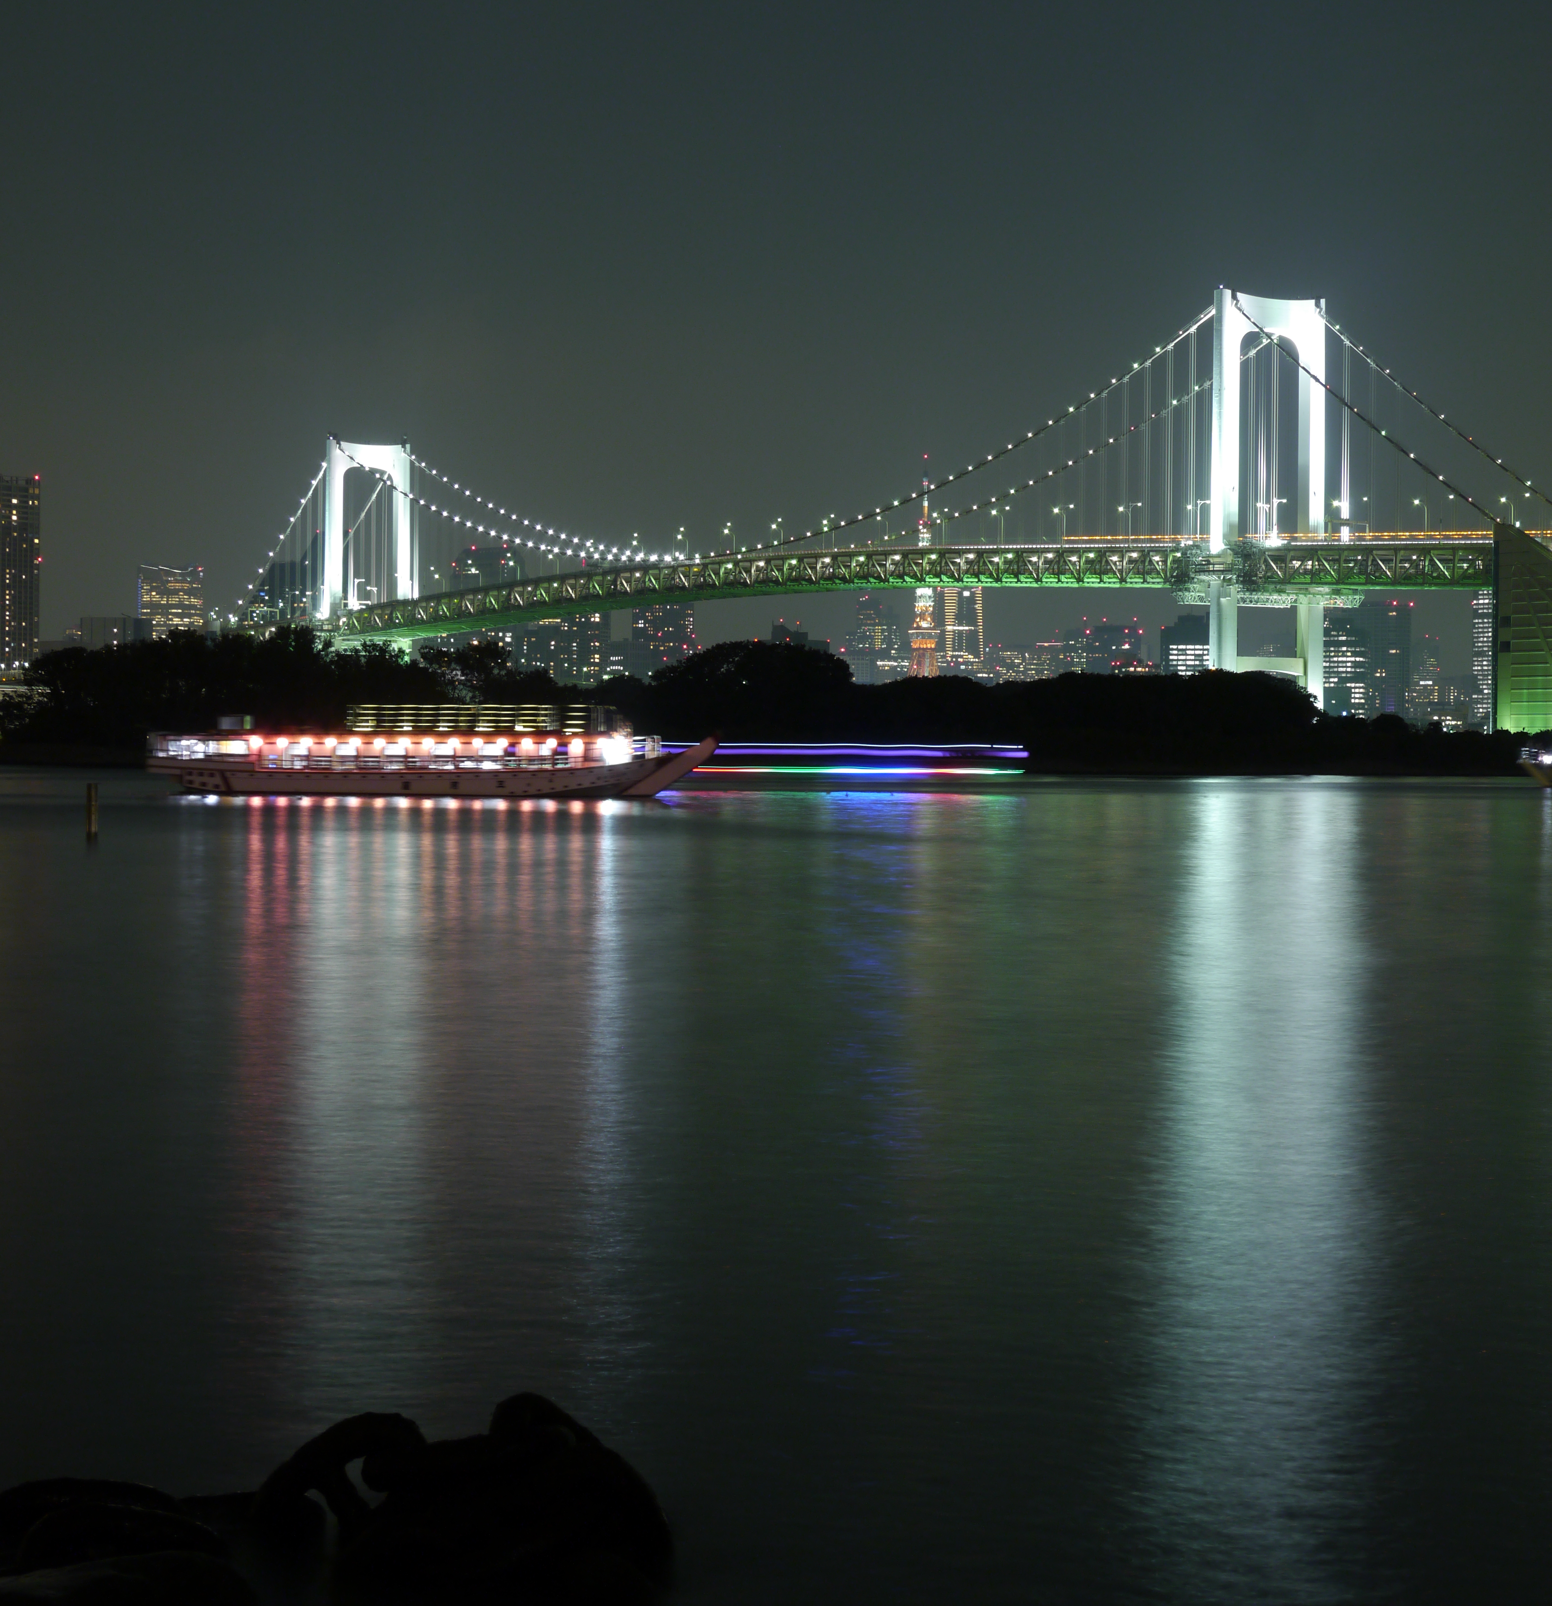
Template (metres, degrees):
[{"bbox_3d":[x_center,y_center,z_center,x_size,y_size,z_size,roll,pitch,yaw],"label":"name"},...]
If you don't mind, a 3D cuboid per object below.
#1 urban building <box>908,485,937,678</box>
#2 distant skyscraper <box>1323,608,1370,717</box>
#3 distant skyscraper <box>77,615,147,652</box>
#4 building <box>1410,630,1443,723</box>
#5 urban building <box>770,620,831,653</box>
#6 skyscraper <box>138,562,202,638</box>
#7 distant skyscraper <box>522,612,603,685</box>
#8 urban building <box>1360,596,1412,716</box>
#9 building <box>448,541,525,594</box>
[{"bbox_3d":[167.120,-229.480,4157.860,88.000,333.000,88.000,0,1,-43],"label":"urban building"},{"bbox_3d":[431.470,-86.620,2819.340,40.000,112.000,38.000,0,1,9],"label":"distant skyscraper"},{"bbox_3d":[-339.160,-60.410,1899.580,32.000,72.000,28.000,0,1,10],"label":"distant skyscraper"},{"bbox_3d":[745.670,-120.570,4249.120,40.000,140.000,38.000,0,1,10],"label":"building"},{"bbox_3d":[18.670,-88.040,2899.360,48.000,104.000,36.000,0,1,0],"label":"urban building"},{"bbox_3d":[-850.690,-210.570,5218.300,90.000,238.000,85.000,0,1,-9],"label":"skyscraper"},{"bbox_3d":[-152.840,-84.620,2649.380,60.000,105.000,32.000,0,1,-3],"label":"distant skyscraper"},{"bbox_3d":[504.270,-100.510,3059.200,44.000,135.000,40.000,0,1,9],"label":"urban building"},{"bbox_3d":[-244.710,-129.560,3148.930,68.000,178.000,45.000,0,1,-4],"label":"building"}]

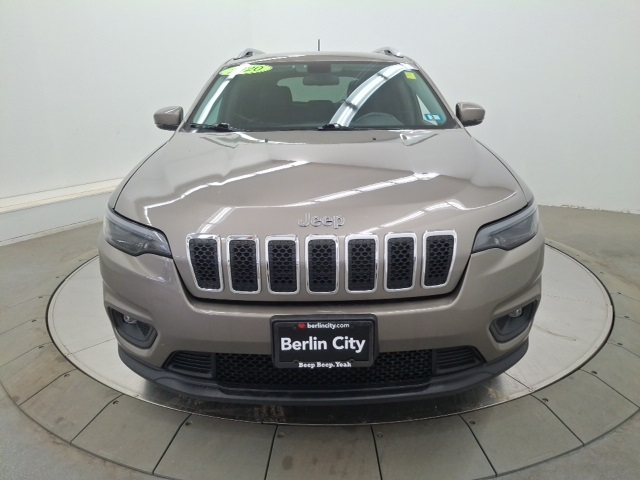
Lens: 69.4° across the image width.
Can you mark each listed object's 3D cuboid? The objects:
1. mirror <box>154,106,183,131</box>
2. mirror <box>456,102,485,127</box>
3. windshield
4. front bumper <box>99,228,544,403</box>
[{"bbox_3d":[-0.951,-0.773,2.917,0.190,0.155,0.150,-1,17,0],"label":"mirror"},{"bbox_3d":[0.939,-0.802,2.917,0.190,0.155,0.150,-1,17,0],"label":"mirror"},{"bbox_3d":[-0.008,-0.874,2.723,1.450,0.160,0.880,-1,45,0],"label":"windshield"},{"bbox_3d":[0.010,0.254,1.726,1.800,0.520,0.550,-1,17,0],"label":"front bumper"}]

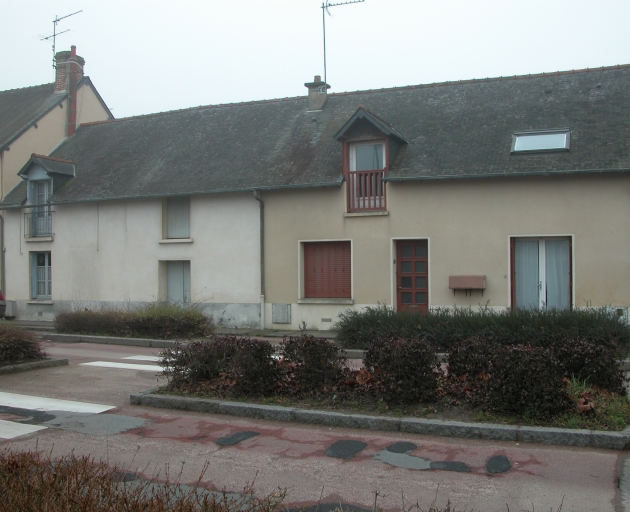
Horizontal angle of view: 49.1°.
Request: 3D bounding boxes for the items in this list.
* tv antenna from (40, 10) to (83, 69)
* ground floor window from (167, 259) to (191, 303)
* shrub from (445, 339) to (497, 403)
[{"bbox_3d":[-8.610,-7.300,23.400,2.300,1.800,0.800,-1,0,37],"label":"tv antenna"},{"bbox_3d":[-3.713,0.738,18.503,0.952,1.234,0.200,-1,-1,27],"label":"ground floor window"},{"bbox_3d":[1.930,1.270,8.100,0.750,0.660,0.700,-1,0,24],"label":"shrub"}]

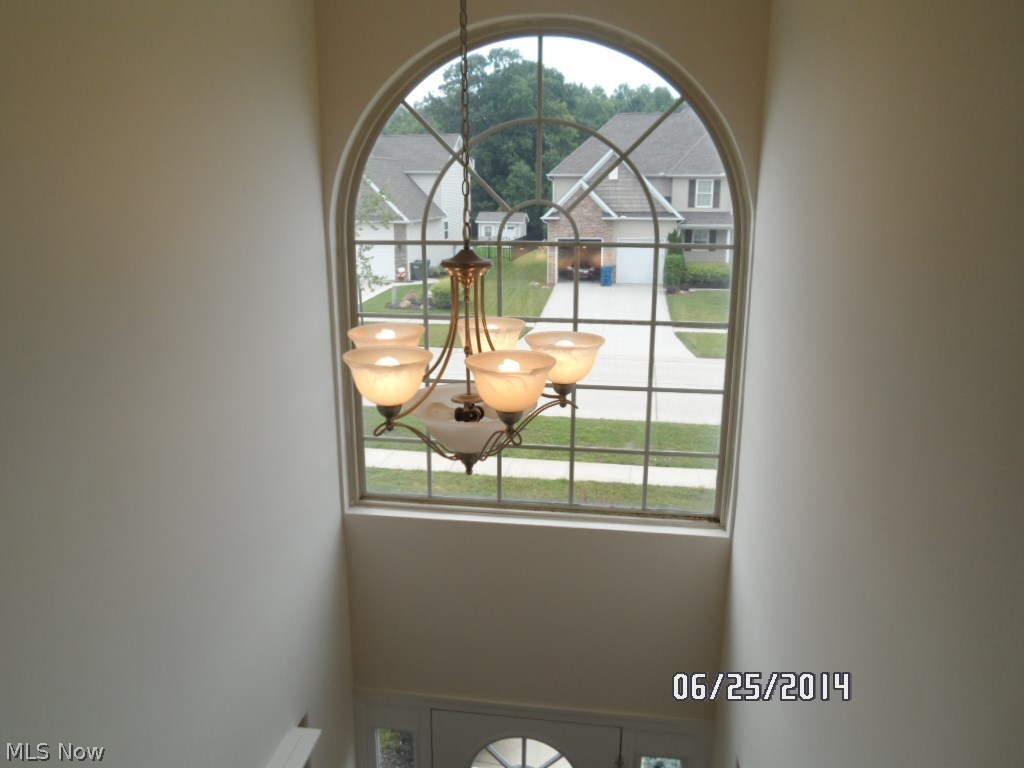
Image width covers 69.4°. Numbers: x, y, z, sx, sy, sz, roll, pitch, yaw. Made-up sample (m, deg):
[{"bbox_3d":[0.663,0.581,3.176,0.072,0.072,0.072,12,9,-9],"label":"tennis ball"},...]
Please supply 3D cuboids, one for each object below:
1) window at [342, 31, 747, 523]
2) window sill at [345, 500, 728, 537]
[{"bbox_3d":[0.108,-0.396,3.117,1.645,2.000,0.045,2,14,8],"label":"window"},{"bbox_3d":[0.092,0.606,3.338,1.720,0.040,0.095,2,14,8],"label":"window sill"}]

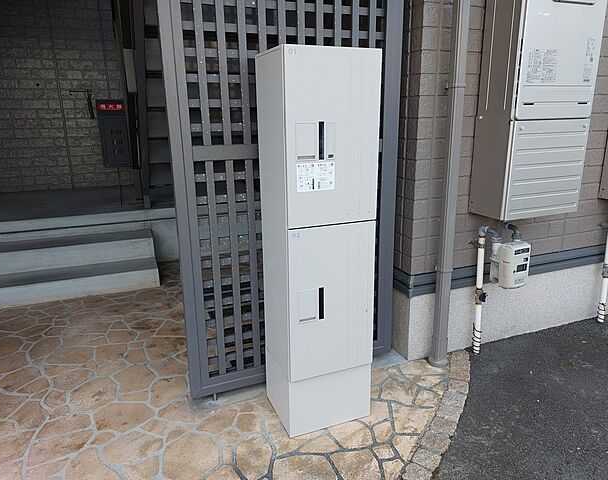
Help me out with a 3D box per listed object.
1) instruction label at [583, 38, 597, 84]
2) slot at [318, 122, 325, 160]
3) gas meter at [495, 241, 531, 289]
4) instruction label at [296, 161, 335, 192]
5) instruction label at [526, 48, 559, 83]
[{"bbox_3d":[1.258,-0.791,1.954,0.051,0.181,0.008,-7,17,-22],"label":"instruction label"},{"bbox_3d":[0.059,-0.333,1.491,0.020,0.126,0.012,-7,17,-22],"label":"slot"},{"bbox_3d":[1.001,0.117,2.150,0.155,0.208,0.115,-7,17,-22],"label":"gas meter"},{"bbox_3d":[0.043,-0.213,1.513,0.142,0.097,0.008,-7,17,-22],"label":"instruction label"},{"bbox_3d":[1.003,-0.728,1.860,0.169,0.135,0.008,-7,17,-22],"label":"instruction label"}]

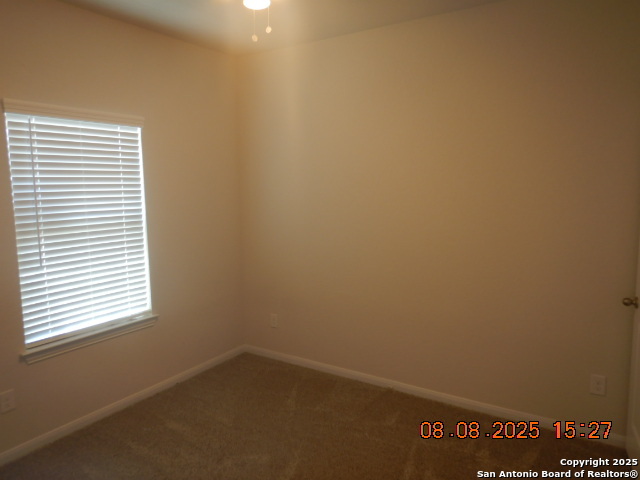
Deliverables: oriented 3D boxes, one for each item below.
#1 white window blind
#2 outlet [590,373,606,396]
[{"bbox_3d":[-1.490,-0.101,2.885,0.075,1.420,0.880,4,8,33],"label":"white window blind"},{"bbox_3d":[1.669,0.877,2.661,0.070,0.117,0.012,4,8,33],"label":"outlet"}]

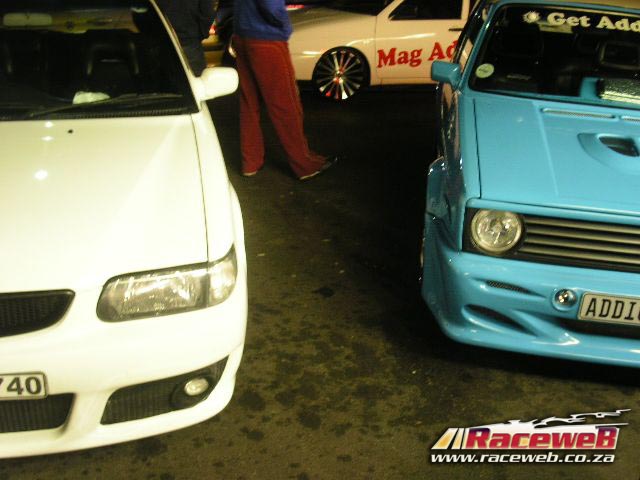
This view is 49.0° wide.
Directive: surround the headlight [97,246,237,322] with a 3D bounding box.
[{"bbox_3d":[-0.492,0.127,2.270,0.440,0.160,0.220,-6,27,-13],"label":"headlight"}]

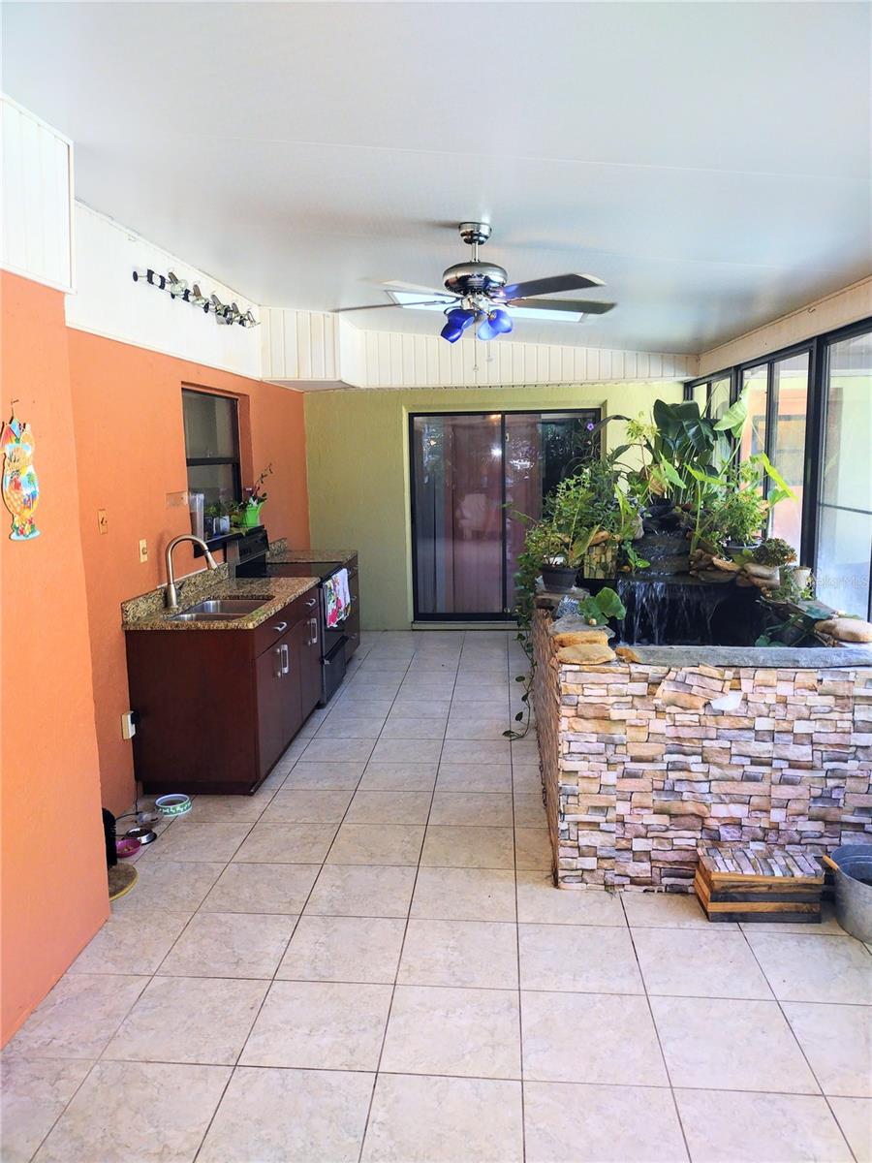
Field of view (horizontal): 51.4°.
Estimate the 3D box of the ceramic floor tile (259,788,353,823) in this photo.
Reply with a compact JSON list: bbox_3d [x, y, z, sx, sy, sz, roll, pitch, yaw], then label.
[{"bbox_3d":[-0.650,1.149,4.619,0.420,0.010,0.420,0,9,5],"label":"ceramic floor tile"}]

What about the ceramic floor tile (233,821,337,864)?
[{"bbox_3d":[-0.667,1.181,4.089,0.405,0.010,0.417,0,8,4],"label":"ceramic floor tile"}]

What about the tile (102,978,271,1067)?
[{"bbox_3d":[-0.757,1.361,2.815,0.403,0.010,0.423,0,8,4],"label":"tile"}]

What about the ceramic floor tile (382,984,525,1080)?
[{"bbox_3d":[0.056,1.383,2.792,0.408,0.010,0.420,0,9,4],"label":"ceramic floor tile"}]

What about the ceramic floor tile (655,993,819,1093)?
[{"bbox_3d":[0.866,1.367,2.695,0.403,0.010,0.423,0,8,4],"label":"ceramic floor tile"}]

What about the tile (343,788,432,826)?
[{"bbox_3d":[-0.228,1.121,4.479,0.405,0.010,0.417,0,8,4],"label":"tile"}]

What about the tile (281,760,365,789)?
[{"bbox_3d":[-0.607,1.060,4.946,0.408,0.010,0.420,0,9,4],"label":"tile"}]

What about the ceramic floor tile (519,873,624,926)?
[{"bbox_3d":[0.542,1.288,3.687,0.420,0.010,0.420,0,9,5],"label":"ceramic floor tile"}]

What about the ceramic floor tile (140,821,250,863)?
[{"bbox_3d":[-1.081,1.185,4.140,0.408,0.010,0.420,0,9,4],"label":"ceramic floor tile"}]

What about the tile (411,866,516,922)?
[{"bbox_3d":[0.120,1.286,3.724,0.420,0.010,0.420,0,9,5],"label":"tile"}]

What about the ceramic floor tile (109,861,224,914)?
[{"bbox_3d":[-1.100,1.238,3.687,0.403,0.010,0.423,0,8,4],"label":"ceramic floor tile"}]

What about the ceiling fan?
[{"bbox_3d":[0.162,-1.243,3.814,1.290,0.470,1.240,0,9,2],"label":"ceiling fan"}]

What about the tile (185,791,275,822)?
[{"bbox_3d":[-1.066,1.149,4.648,0.420,0.010,0.420,0,9,5],"label":"tile"}]

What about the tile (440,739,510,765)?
[{"bbox_3d":[0.243,0.999,5.288,0.405,0.010,0.417,0,8,4],"label":"tile"}]

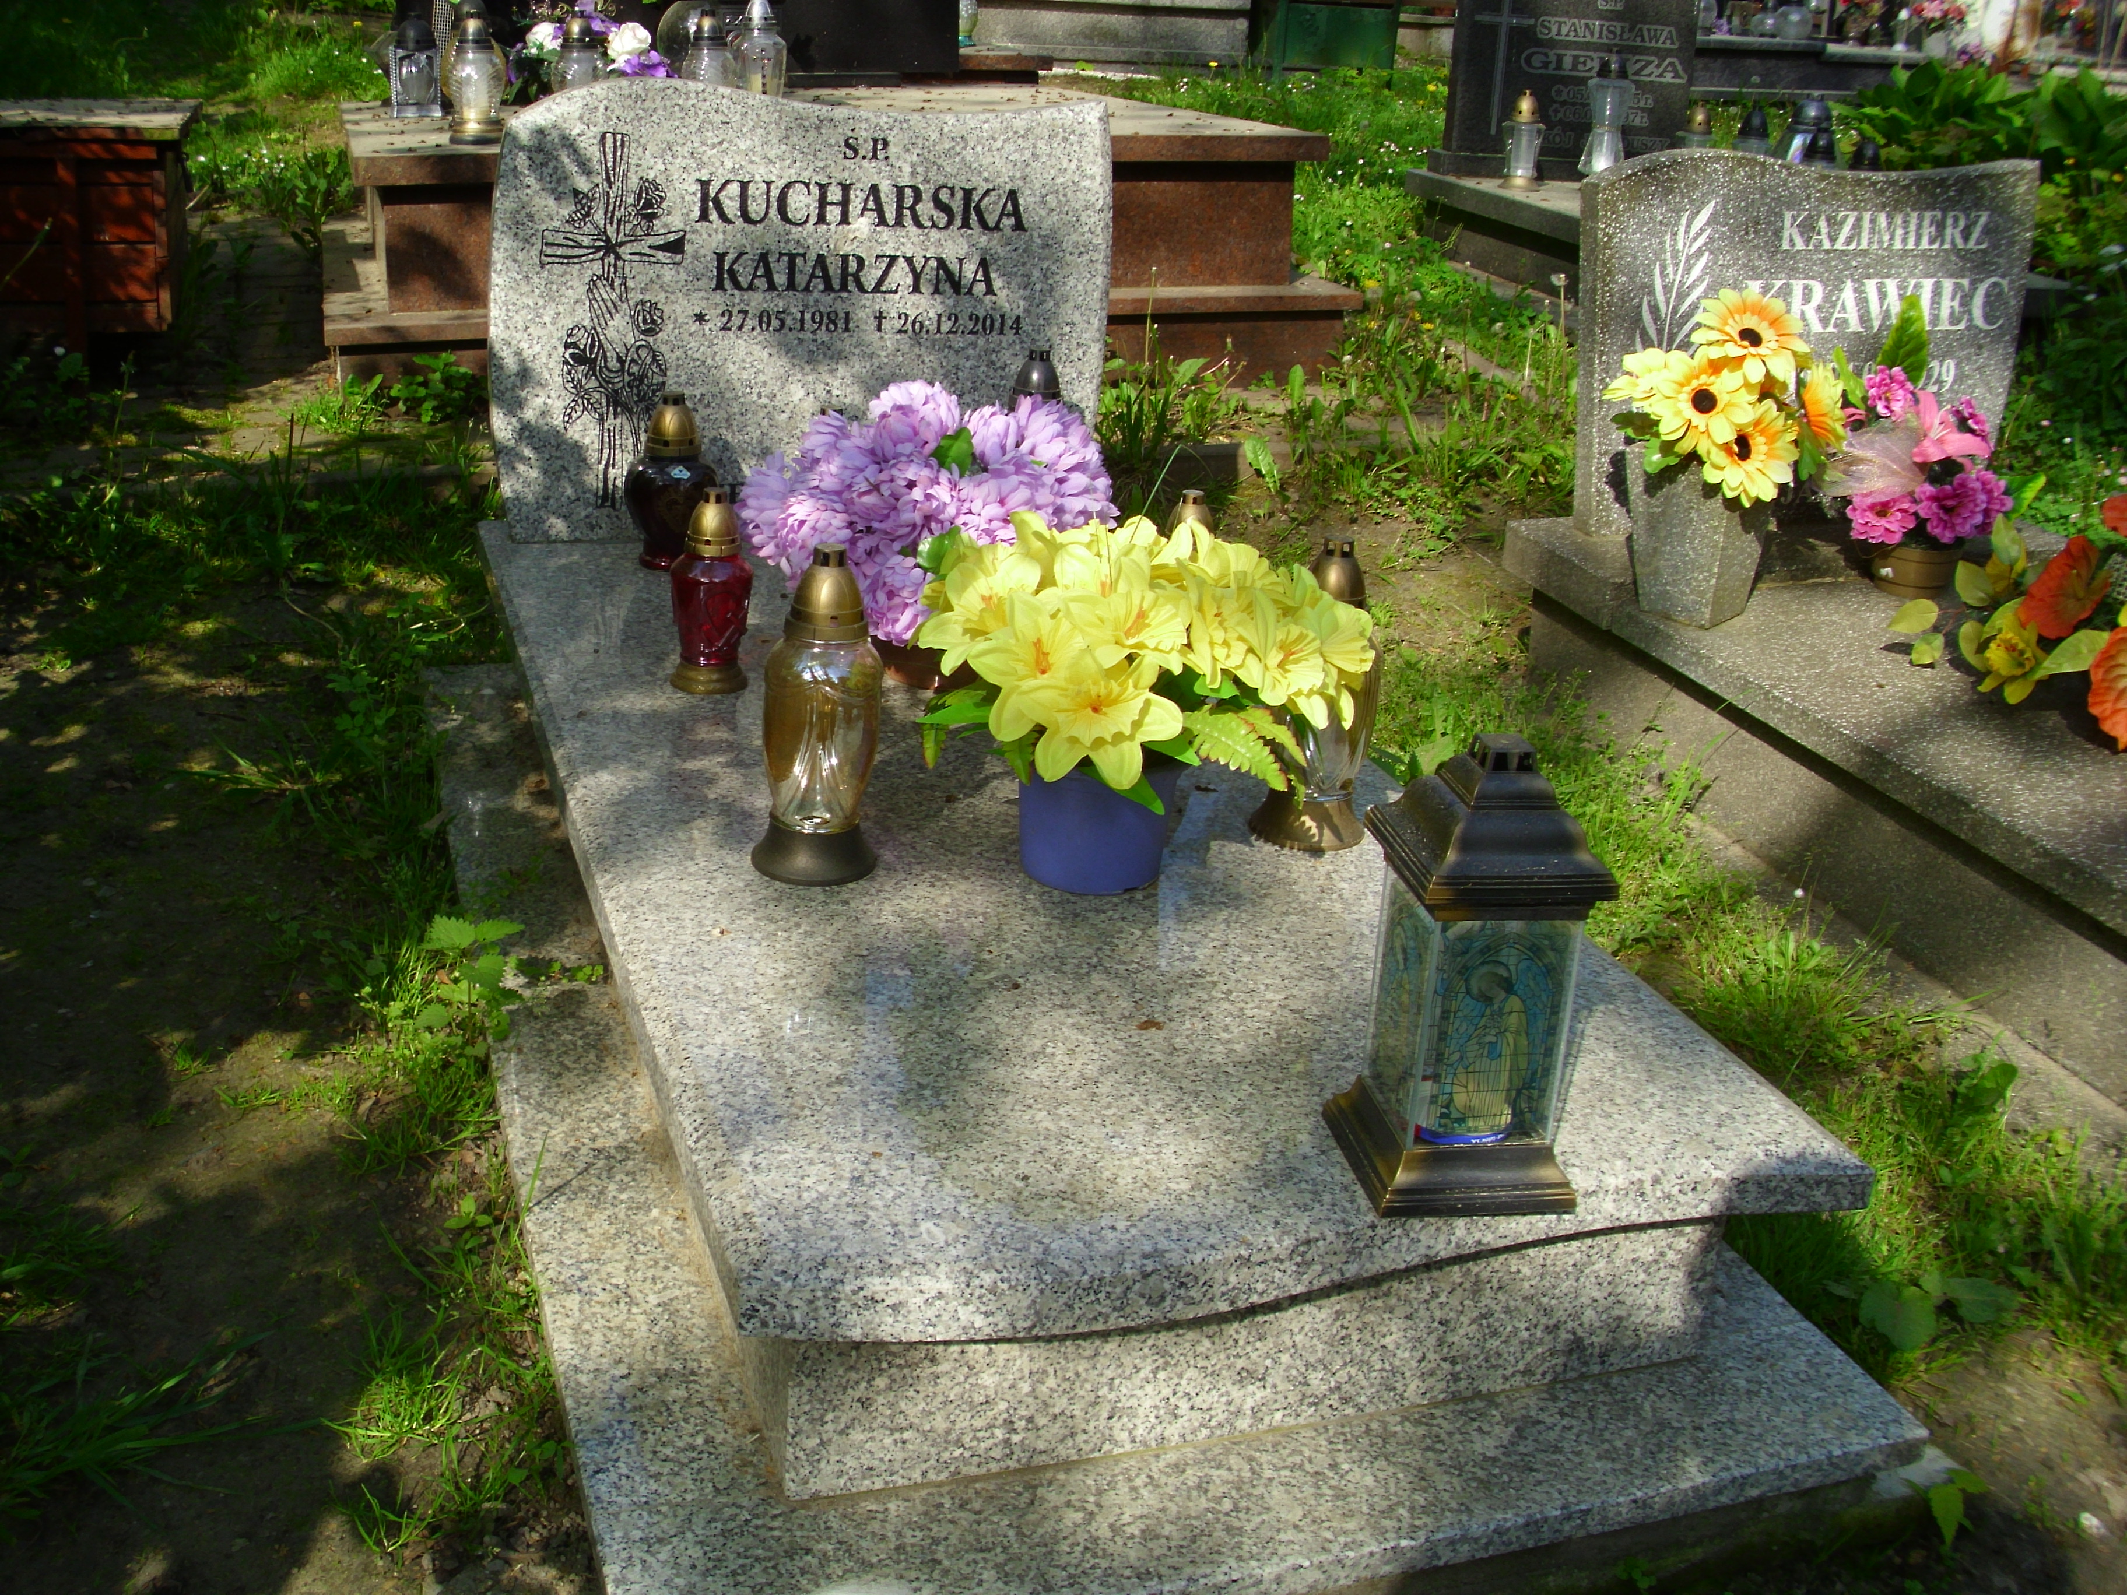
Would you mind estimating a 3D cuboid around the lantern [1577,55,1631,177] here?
[{"bbox_3d":[1.387,-1.743,5.500,0.125,0.291,0.125,-6,22,-18],"label":"lantern"}]

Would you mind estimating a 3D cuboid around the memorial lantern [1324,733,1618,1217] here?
[{"bbox_3d":[0.267,0.105,1.393,0.137,0.298,0.137,0,20,-9],"label":"memorial lantern"}]

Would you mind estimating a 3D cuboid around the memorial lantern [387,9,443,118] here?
[{"bbox_3d":[-1.589,-1.796,5.242,0.118,0.235,0.118,-6,22,-17],"label":"memorial lantern"}]

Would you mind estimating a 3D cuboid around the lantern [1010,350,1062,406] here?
[{"bbox_3d":[-0.035,-0.464,2.950,0.102,0.299,0.102,-4,21,-19],"label":"lantern"}]

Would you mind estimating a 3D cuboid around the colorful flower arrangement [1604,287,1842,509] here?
[{"bbox_3d":[0.910,-0.550,2.970,0.329,0.303,0.280,-6,22,-18],"label":"colorful flower arrangement"}]

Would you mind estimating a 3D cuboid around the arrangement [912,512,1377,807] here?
[{"bbox_3d":[0.072,-0.121,1.860,0.411,0.245,0.329,-4,21,-19],"label":"arrangement"}]

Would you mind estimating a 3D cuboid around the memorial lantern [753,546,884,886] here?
[{"bbox_3d":[-0.209,-0.075,1.840,0.113,0.280,0.113,-4,21,-19],"label":"memorial lantern"}]

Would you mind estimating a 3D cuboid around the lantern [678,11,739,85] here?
[{"bbox_3d":[-0.781,-1.587,4.720,0.126,0.262,0.126,-6,22,-18],"label":"lantern"}]

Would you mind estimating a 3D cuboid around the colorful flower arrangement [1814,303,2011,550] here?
[{"bbox_3d":[1.230,-0.519,3.096,0.270,0.320,0.210,-4,22,-13],"label":"colorful flower arrangement"}]

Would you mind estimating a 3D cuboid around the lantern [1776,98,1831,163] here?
[{"bbox_3d":[1.923,-1.647,5.562,0.170,0.290,0.170,-2,22,-13],"label":"lantern"}]

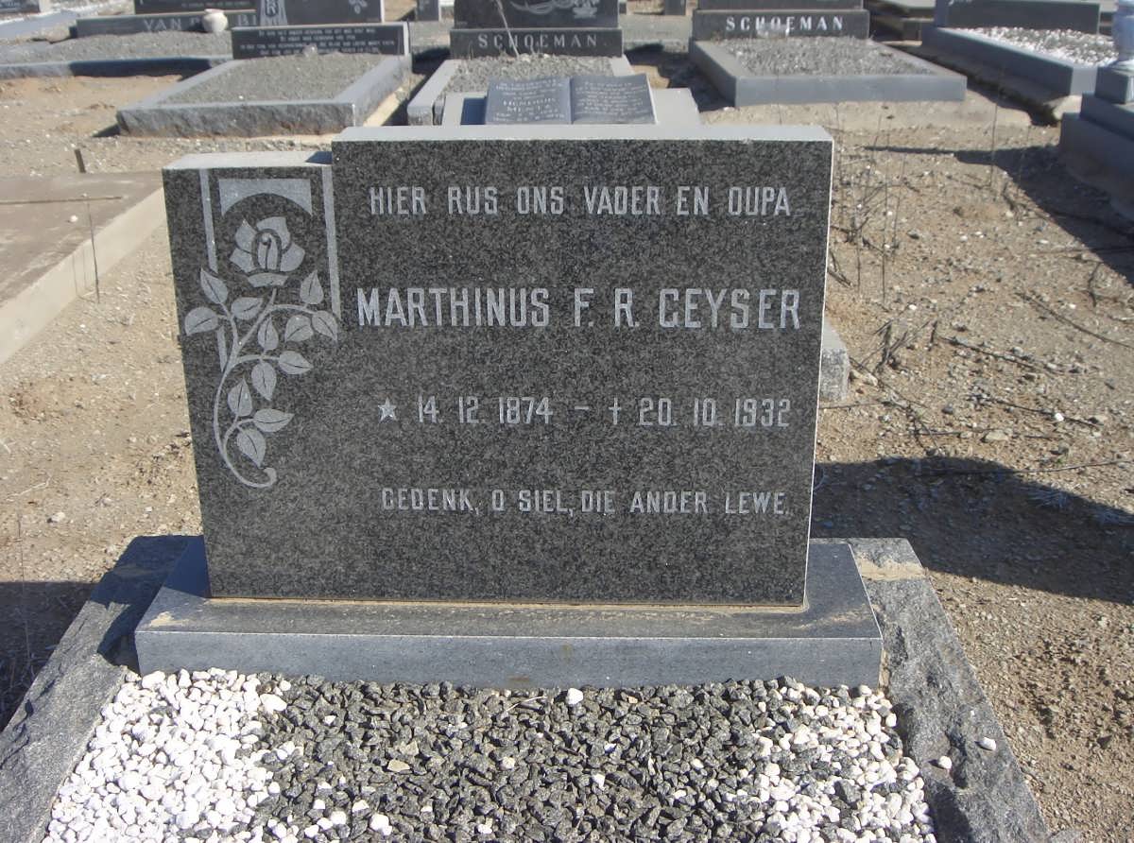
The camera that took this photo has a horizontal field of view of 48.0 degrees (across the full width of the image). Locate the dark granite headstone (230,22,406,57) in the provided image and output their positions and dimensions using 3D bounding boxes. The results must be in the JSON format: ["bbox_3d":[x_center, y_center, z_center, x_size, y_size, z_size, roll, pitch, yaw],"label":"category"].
[{"bbox_3d":[-1.452,-2.260,7.559,1.000,0.190,0.240,-1,22,-3],"label":"dark granite headstone"}]

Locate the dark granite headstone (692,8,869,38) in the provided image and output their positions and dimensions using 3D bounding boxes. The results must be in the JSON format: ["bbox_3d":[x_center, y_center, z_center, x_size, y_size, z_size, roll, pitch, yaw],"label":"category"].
[{"bbox_3d":[1.396,-2.618,8.370,1.150,0.190,0.250,-1,22,-1],"label":"dark granite headstone"}]

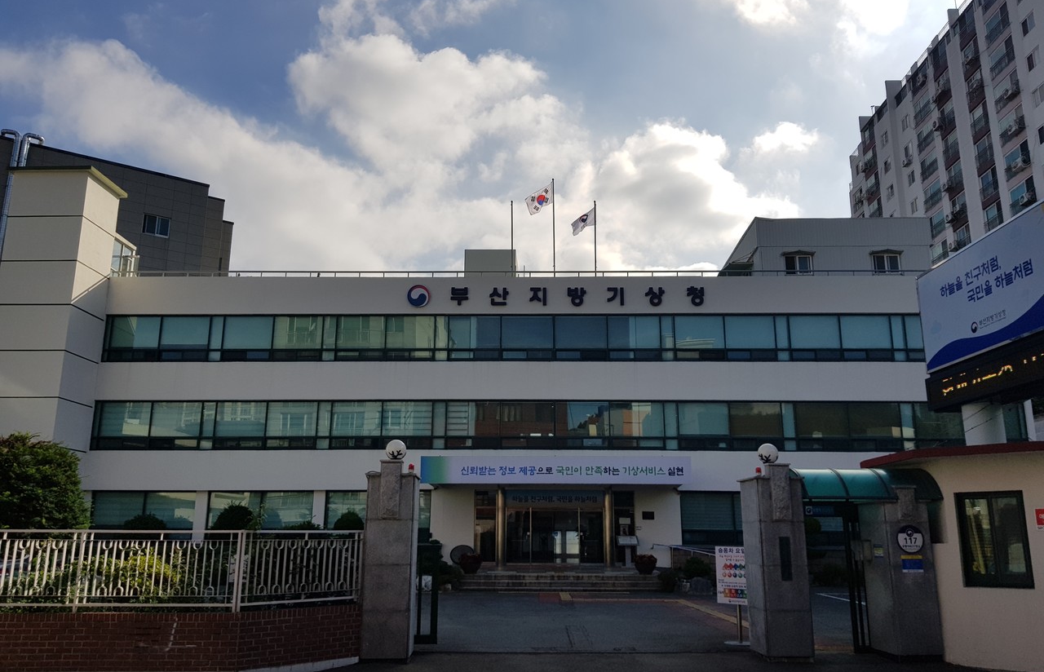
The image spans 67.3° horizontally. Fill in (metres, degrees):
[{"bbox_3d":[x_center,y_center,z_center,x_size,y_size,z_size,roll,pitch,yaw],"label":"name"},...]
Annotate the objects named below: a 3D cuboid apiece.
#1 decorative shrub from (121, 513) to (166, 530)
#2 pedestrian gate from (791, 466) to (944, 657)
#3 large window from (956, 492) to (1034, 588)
[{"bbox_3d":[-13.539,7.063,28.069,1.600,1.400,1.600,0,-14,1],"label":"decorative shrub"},{"bbox_3d":[4.580,2.983,10.511,1.780,2.400,1.100,0,-14,1],"label":"pedestrian gate"},{"bbox_3d":[5.699,2.459,9.479,0.730,1.130,0.120,-10,-17,36],"label":"large window"}]

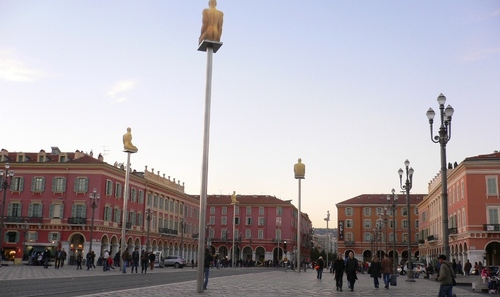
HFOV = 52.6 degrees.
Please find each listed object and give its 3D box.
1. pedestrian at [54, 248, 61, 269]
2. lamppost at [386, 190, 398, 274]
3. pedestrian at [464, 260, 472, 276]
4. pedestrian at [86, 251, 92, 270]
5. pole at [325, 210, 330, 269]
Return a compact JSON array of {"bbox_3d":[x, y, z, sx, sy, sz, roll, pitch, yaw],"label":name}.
[{"bbox_3d":[-16.438,9.452,43.300,0.550,1.750,0.420,-2,-12,15],"label":"pedestrian"},{"bbox_3d":[16.267,9.411,57.005,1.330,9.610,1.330,1,-12,0],"label":"lamppost"},{"bbox_3d":[22.930,12.529,53.000,0.550,1.700,0.420,2,-12,0],"label":"pedestrian"},{"bbox_3d":[-13.829,9.664,43.500,0.520,1.680,0.450,-10,-17,44],"label":"pedestrian"},{"bbox_3d":[16.367,19.267,106.160,1.100,11.900,1.100,-1,-13,12],"label":"pole"}]

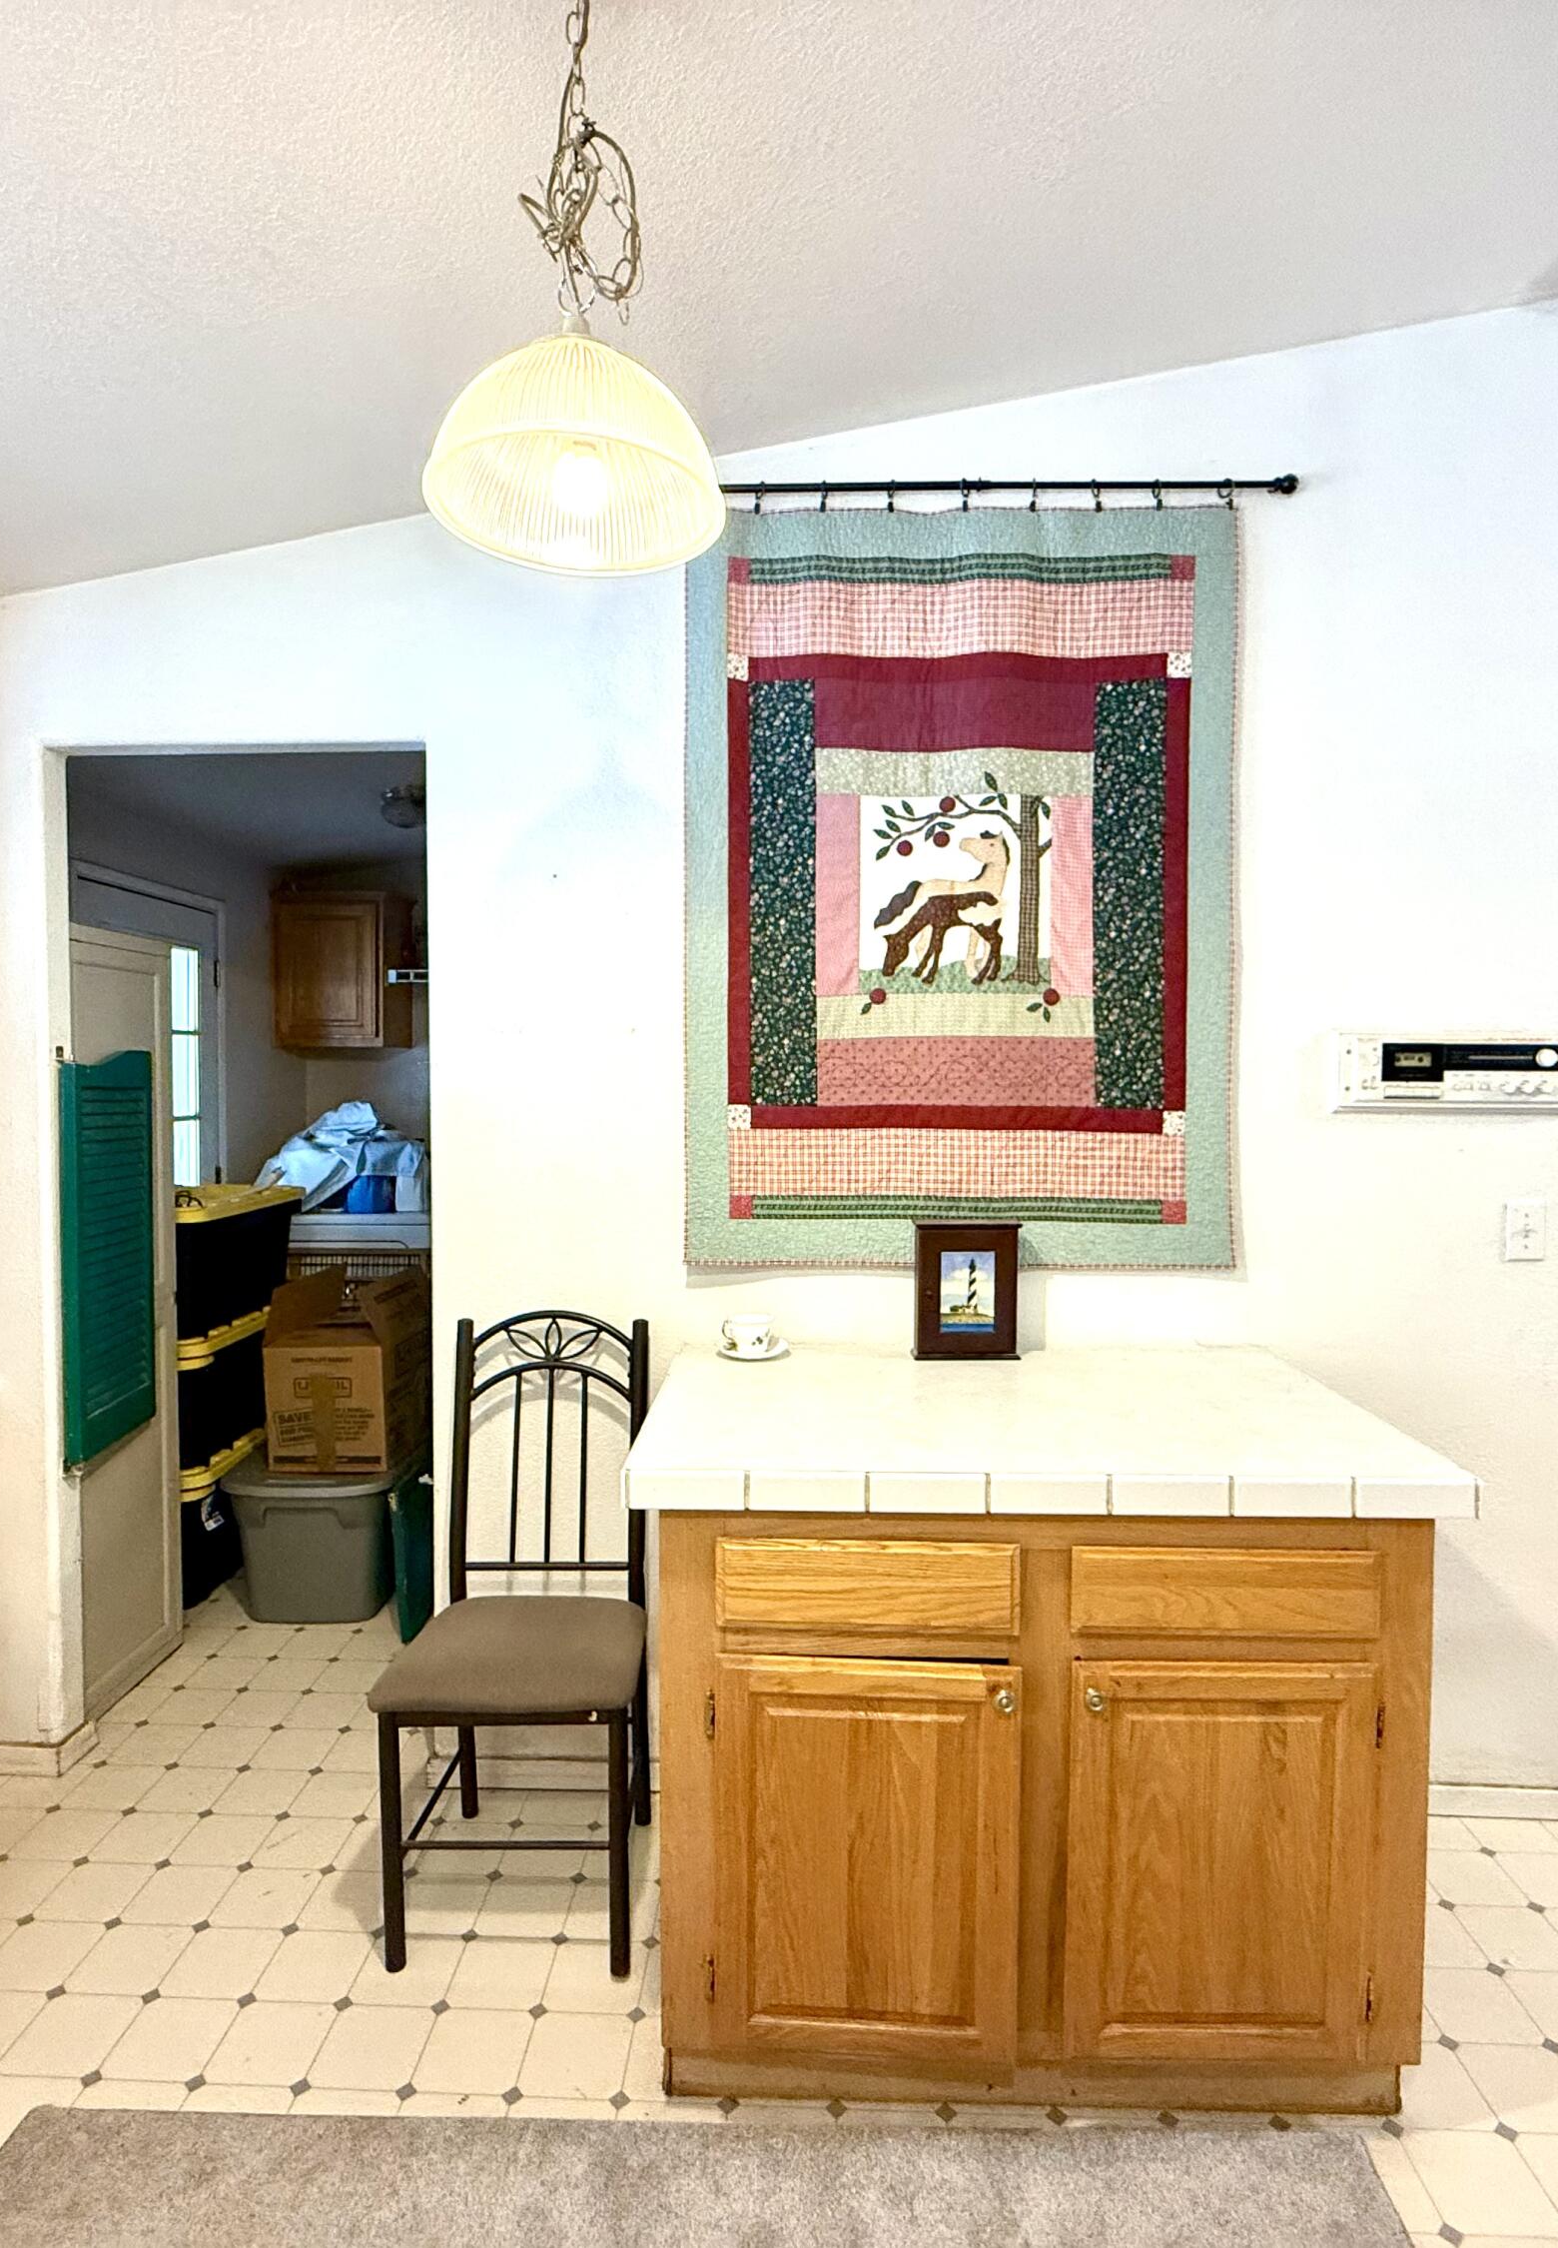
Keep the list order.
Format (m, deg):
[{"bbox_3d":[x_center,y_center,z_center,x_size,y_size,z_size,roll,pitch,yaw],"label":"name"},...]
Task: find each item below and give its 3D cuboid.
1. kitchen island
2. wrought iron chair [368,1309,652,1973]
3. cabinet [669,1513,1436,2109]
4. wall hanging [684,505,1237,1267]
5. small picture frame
[{"bbox_3d":[0.364,0.899,1.974,1.097,0.921,0.790,0,2,2],"label":"kitchen island"},{"bbox_3d":[-0.436,0.859,2.132,0.422,0.980,0.480,0,2,2],"label":"wrought iron chair"},{"bbox_3d":[0.360,0.927,1.953,1.014,0.867,0.710,0,2,2],"label":"cabinet"},{"bbox_3d":[0.341,-0.437,2.277,1.035,1.429,0.040,0,2,2],"label":"wall hanging"},{"bbox_3d":[0.345,0.305,2.238,0.192,0.244,0.075,0,2,2],"label":"small picture frame"}]

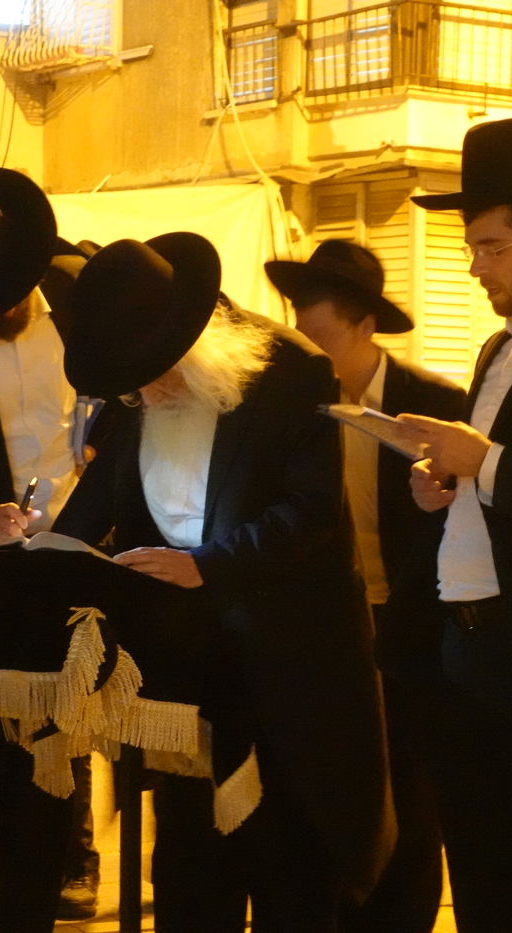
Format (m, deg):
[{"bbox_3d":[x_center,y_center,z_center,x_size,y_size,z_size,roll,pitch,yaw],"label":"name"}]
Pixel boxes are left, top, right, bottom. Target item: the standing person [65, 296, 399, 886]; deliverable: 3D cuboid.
[{"bbox_3d":[-0.060,0.400,5.150,0.660,1.630,0.580,0,0,-44],"label":"standing person"}]

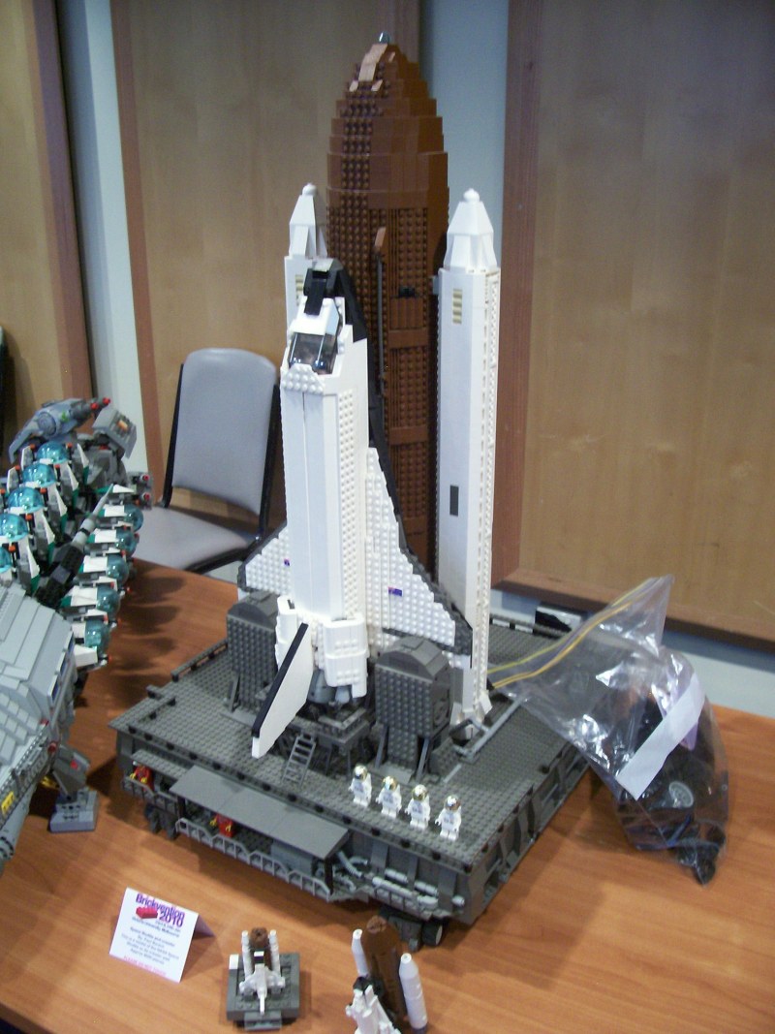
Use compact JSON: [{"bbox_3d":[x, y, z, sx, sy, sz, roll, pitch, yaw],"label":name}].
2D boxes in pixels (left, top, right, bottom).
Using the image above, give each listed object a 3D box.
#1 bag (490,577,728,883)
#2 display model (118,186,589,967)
[{"bbox_3d":[0.268,0.210,1.136,0.285,0.240,0.205,17,29,37],"label":"bag"},{"bbox_3d":[-0.004,-0.040,1.057,0.452,0.768,0.490,13,26,29],"label":"display model"}]

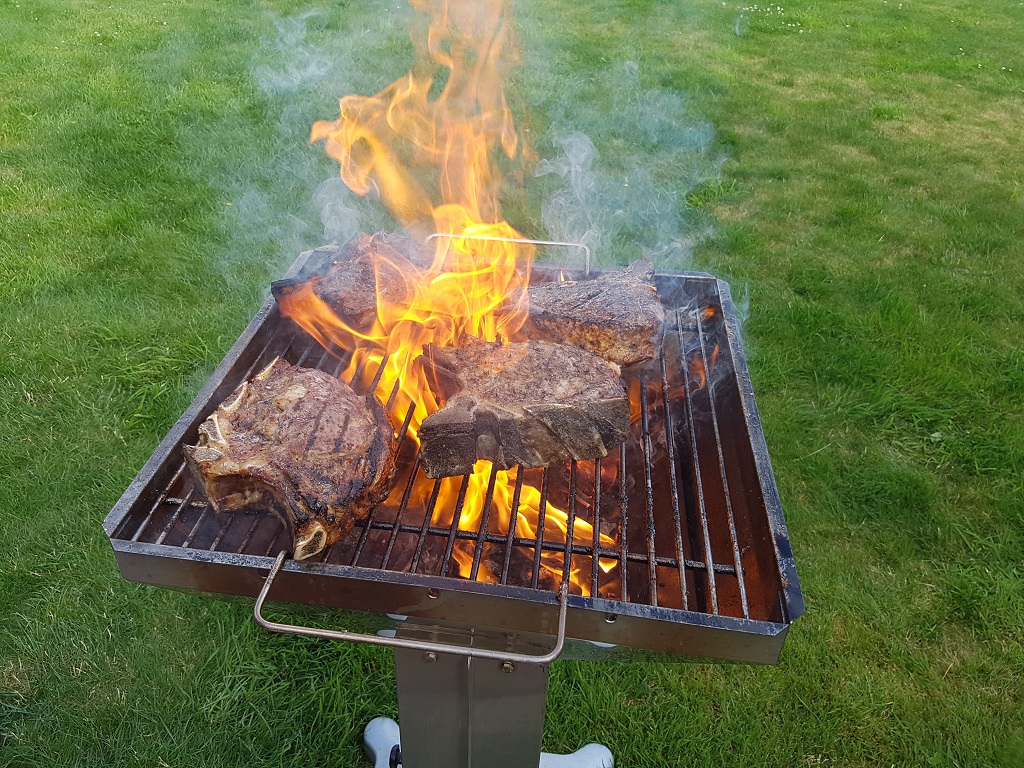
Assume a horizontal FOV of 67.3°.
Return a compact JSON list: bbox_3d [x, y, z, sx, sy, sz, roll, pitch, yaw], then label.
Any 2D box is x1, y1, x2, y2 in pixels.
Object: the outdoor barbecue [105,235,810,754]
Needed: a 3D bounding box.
[{"bbox_3d":[-0.027,0.389,0.973,0.540,0.950,0.590,5,36,6],"label":"outdoor barbecue"}]

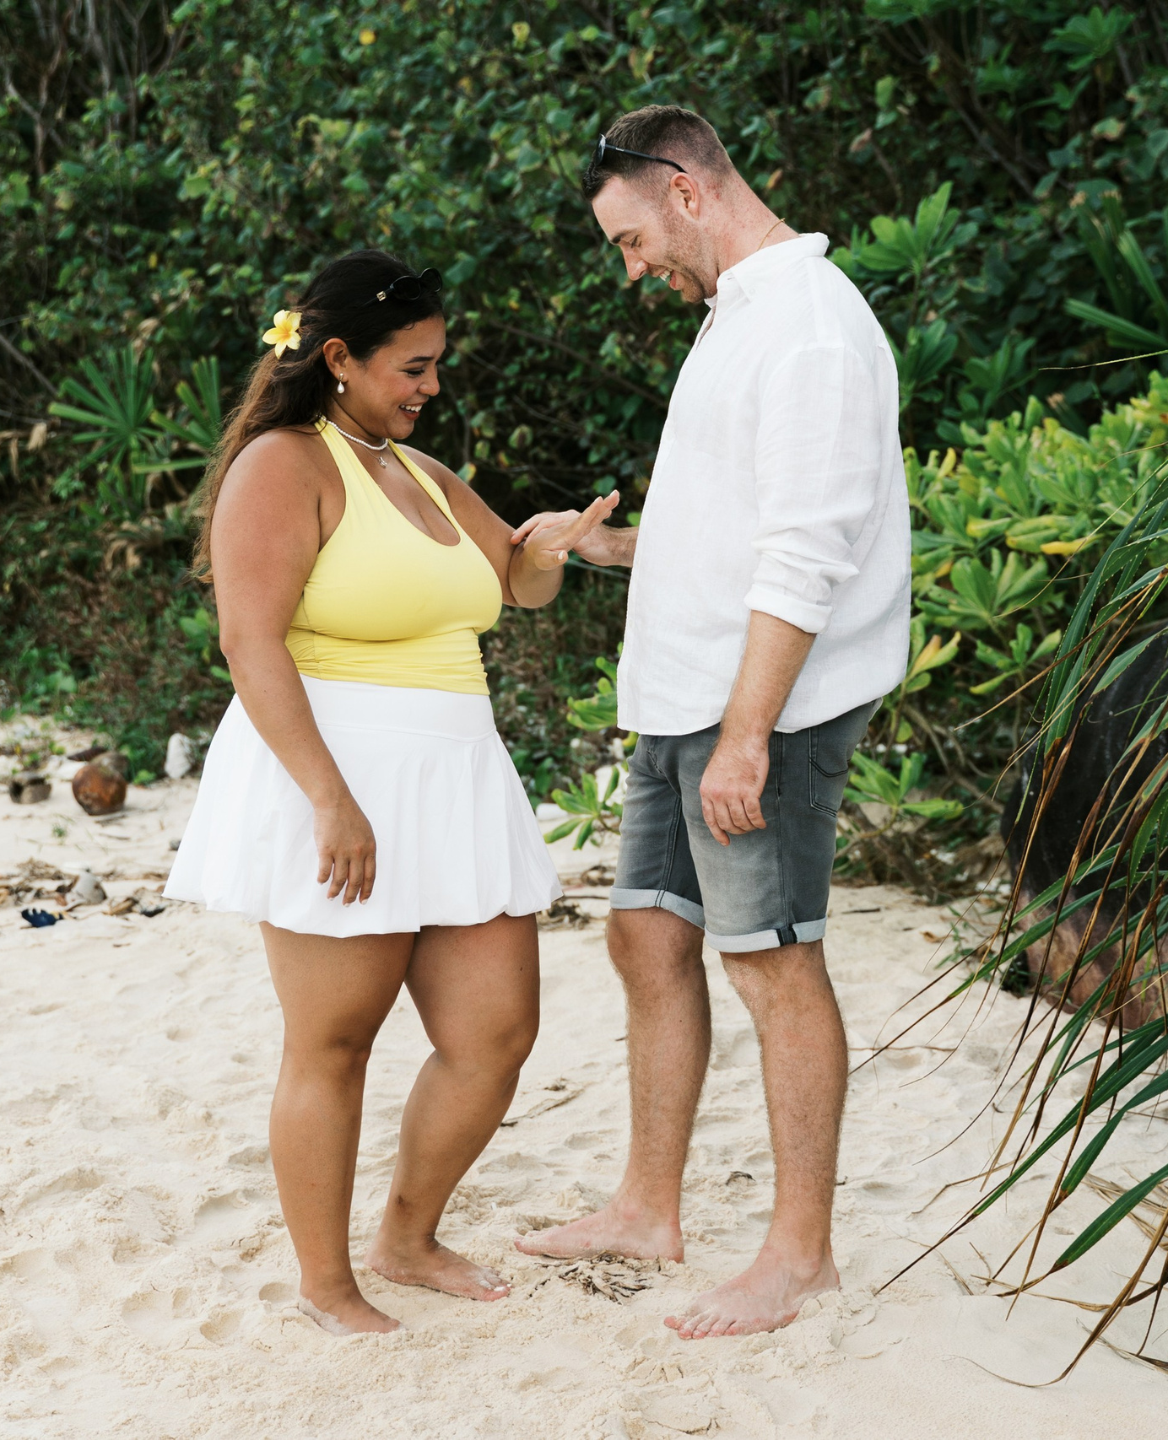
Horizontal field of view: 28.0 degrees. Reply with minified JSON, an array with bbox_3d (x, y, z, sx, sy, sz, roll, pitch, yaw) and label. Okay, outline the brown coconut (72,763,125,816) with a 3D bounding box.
[{"bbox_3d":[-1.489,0.214,7.200,0.166,0.160,0.168,0,8,0],"label":"brown coconut"}]

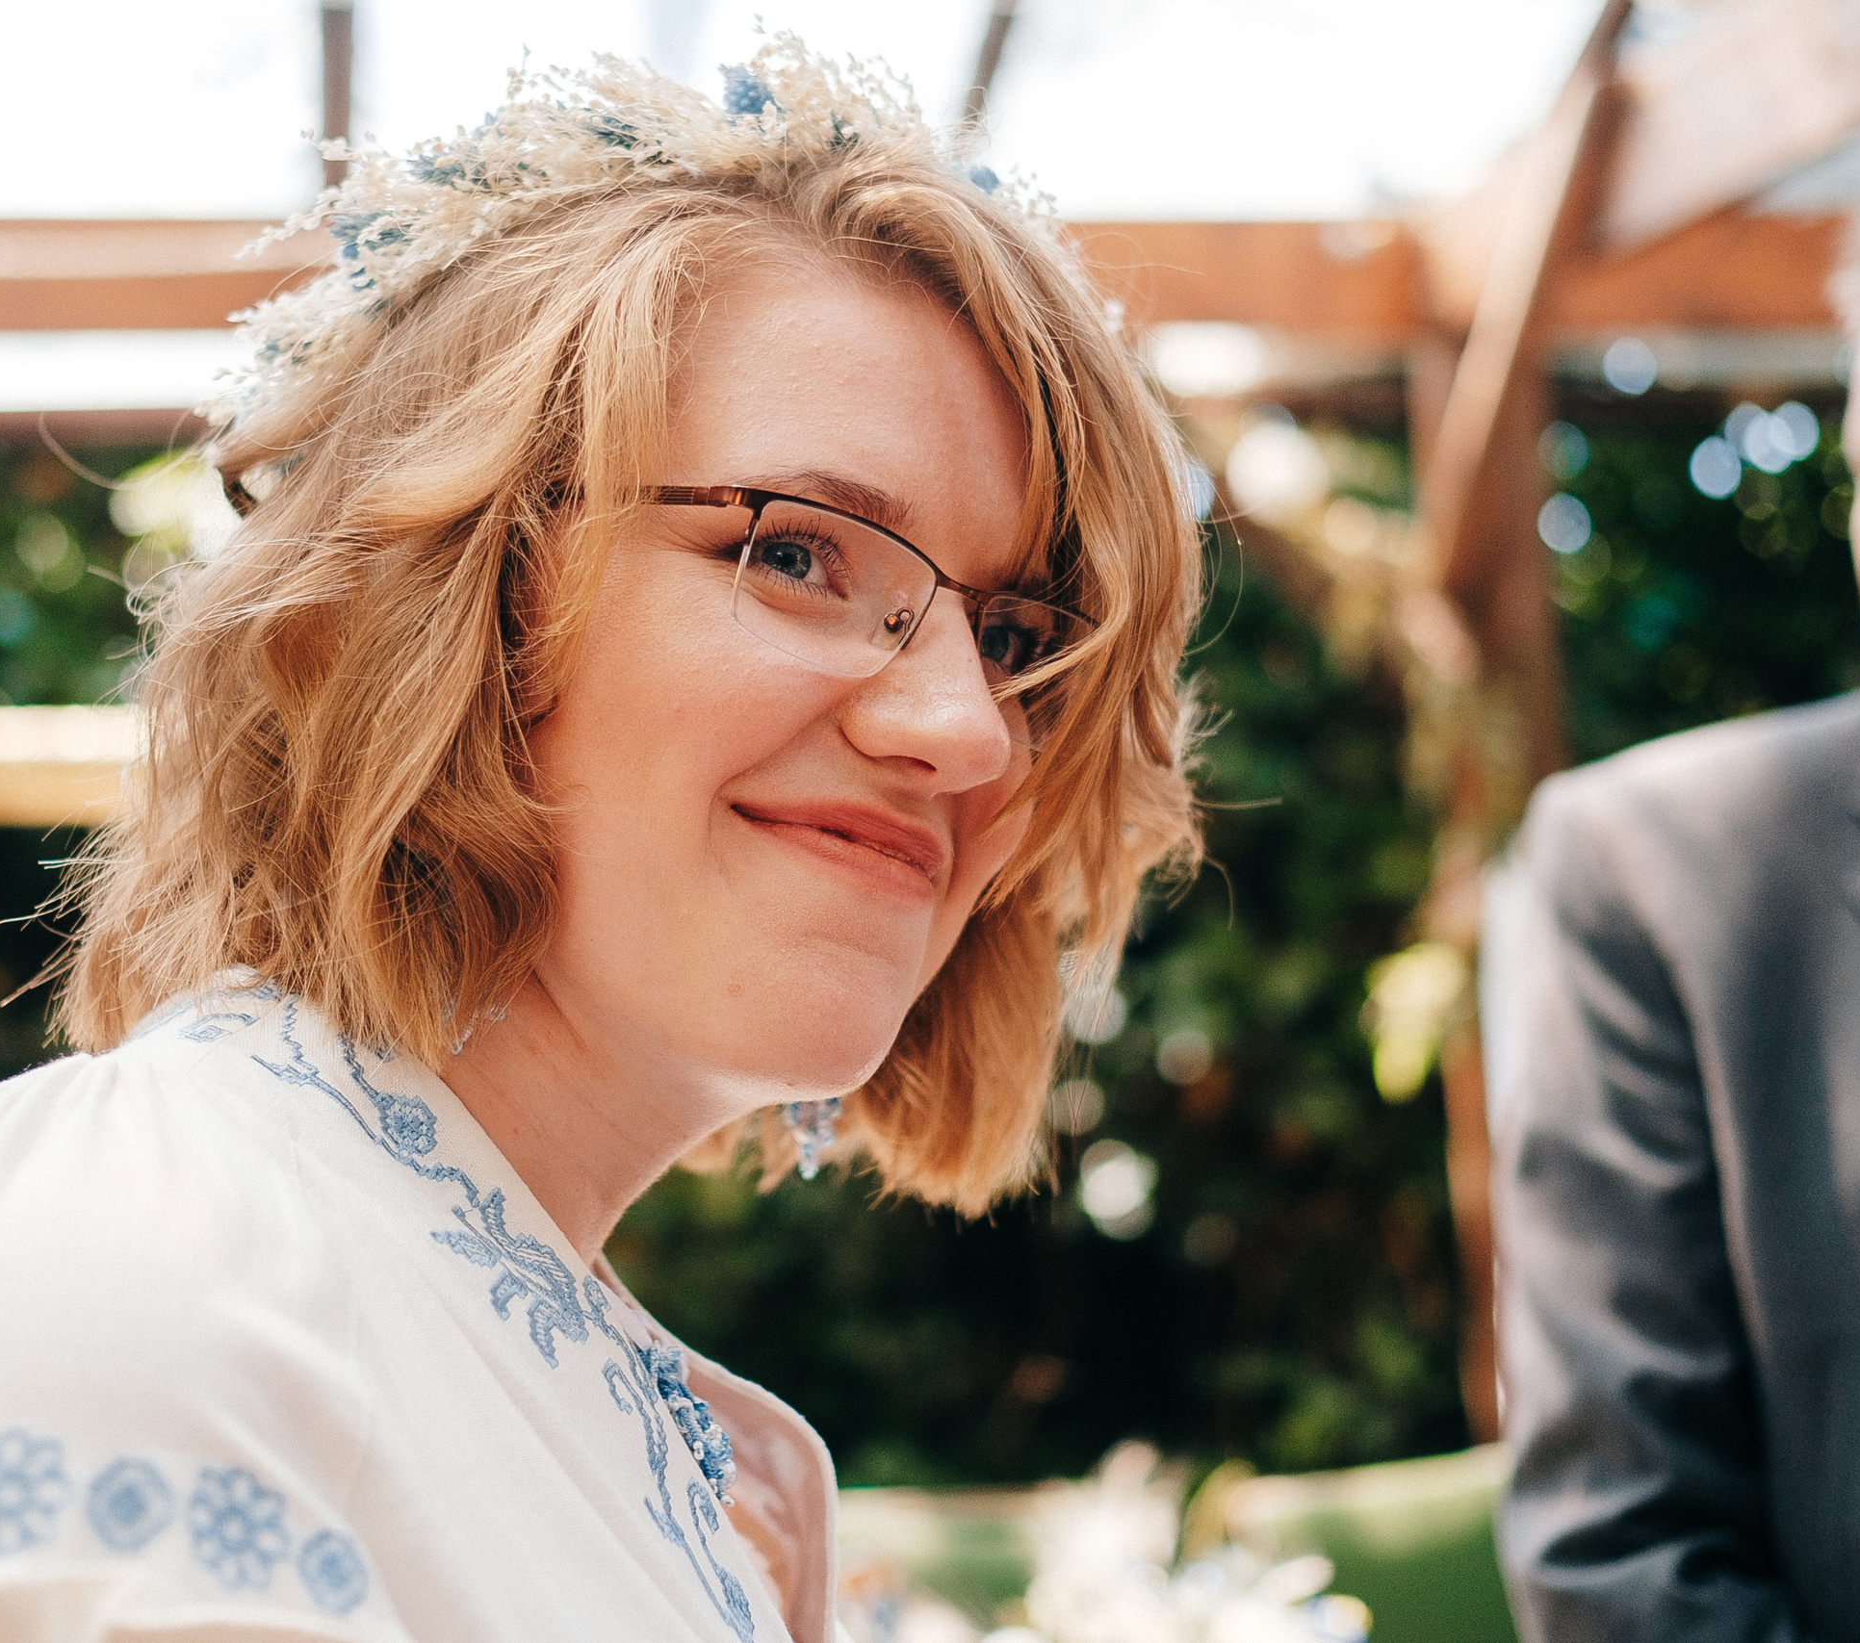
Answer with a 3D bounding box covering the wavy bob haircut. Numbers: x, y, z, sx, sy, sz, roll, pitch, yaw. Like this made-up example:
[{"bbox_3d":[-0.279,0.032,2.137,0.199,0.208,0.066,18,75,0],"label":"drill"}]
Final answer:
[{"bbox_3d":[-0.062,-0.058,0.640,0.258,0.290,0.245,18,-19,-37],"label":"wavy bob haircut"}]

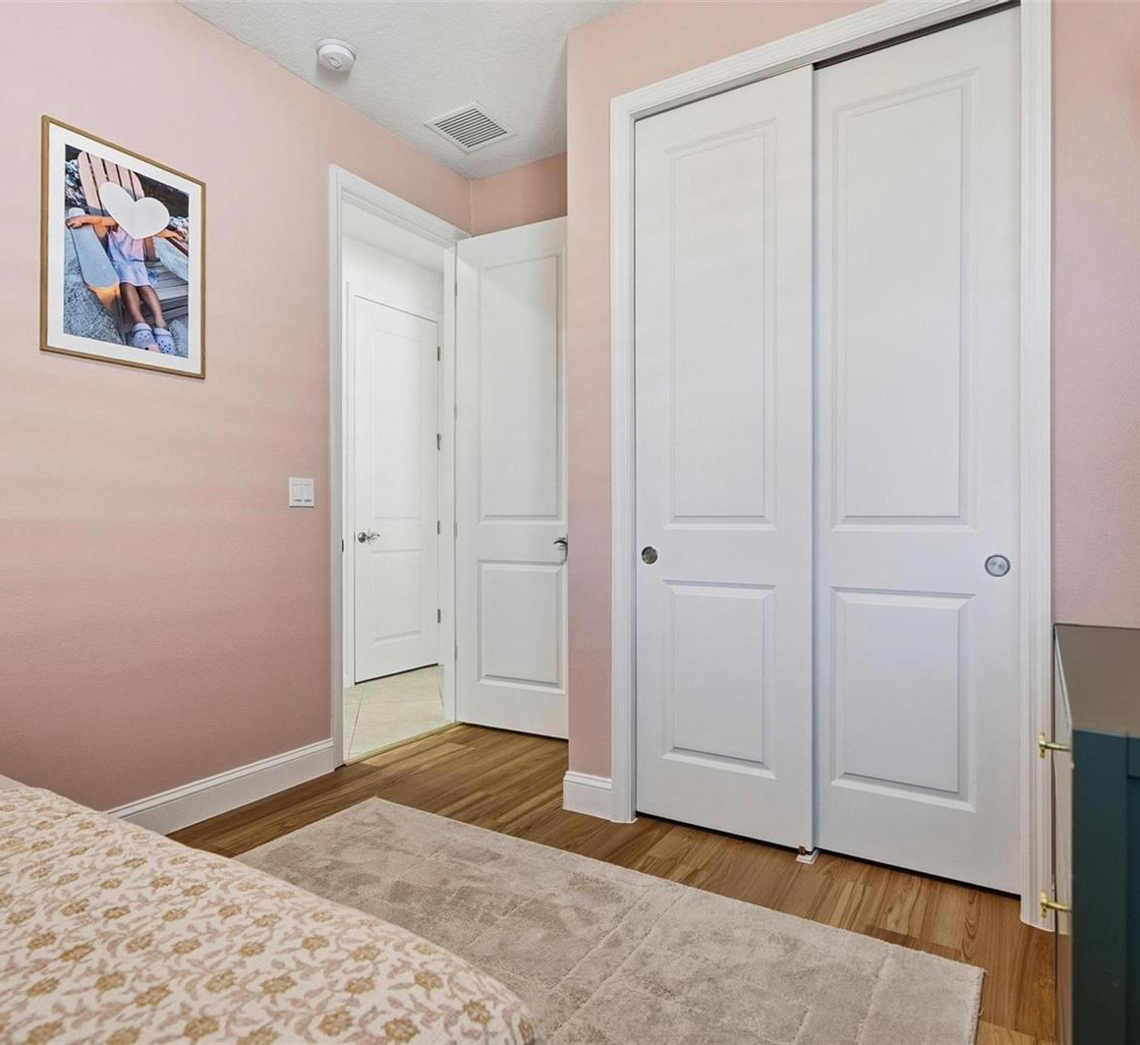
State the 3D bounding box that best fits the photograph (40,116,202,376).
[{"bbox_3d":[-1.405,-0.837,2.228,0.025,0.682,0.490,0,0,32],"label":"photograph"}]

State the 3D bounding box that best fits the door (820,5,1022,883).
[{"bbox_3d":[1.004,-0.198,2.087,0.575,2.446,0.037,0,0,31],"label":"door"}]

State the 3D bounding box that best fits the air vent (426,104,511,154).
[{"bbox_3d":[-0.447,-1.775,3.167,0.303,0.015,0.303,0,0,31],"label":"air vent"}]

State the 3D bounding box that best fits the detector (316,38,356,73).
[{"bbox_3d":[-0.881,-1.759,2.639,0.139,0.042,0.139,0,0,0],"label":"detector"}]

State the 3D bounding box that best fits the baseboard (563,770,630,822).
[{"bbox_3d":[0.082,0.973,2.489,0.220,0.133,0.020,0,0,31],"label":"baseboard"}]

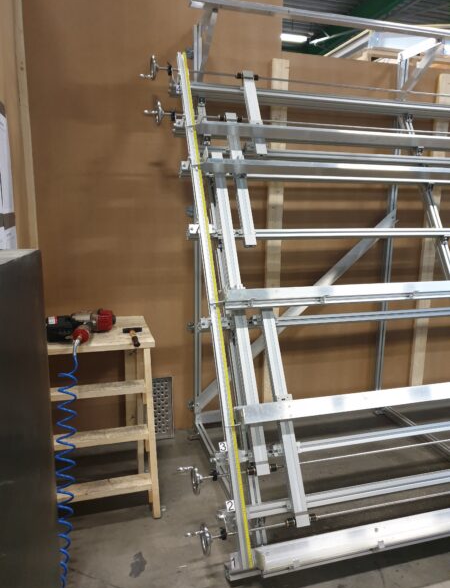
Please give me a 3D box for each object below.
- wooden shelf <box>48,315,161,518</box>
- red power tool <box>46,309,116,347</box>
[{"bbox_3d":[-0.624,0.621,2.285,0.520,0.865,0.550,-2,11,-16],"label":"wooden shelf"},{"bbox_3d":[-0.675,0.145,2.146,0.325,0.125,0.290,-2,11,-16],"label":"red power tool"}]

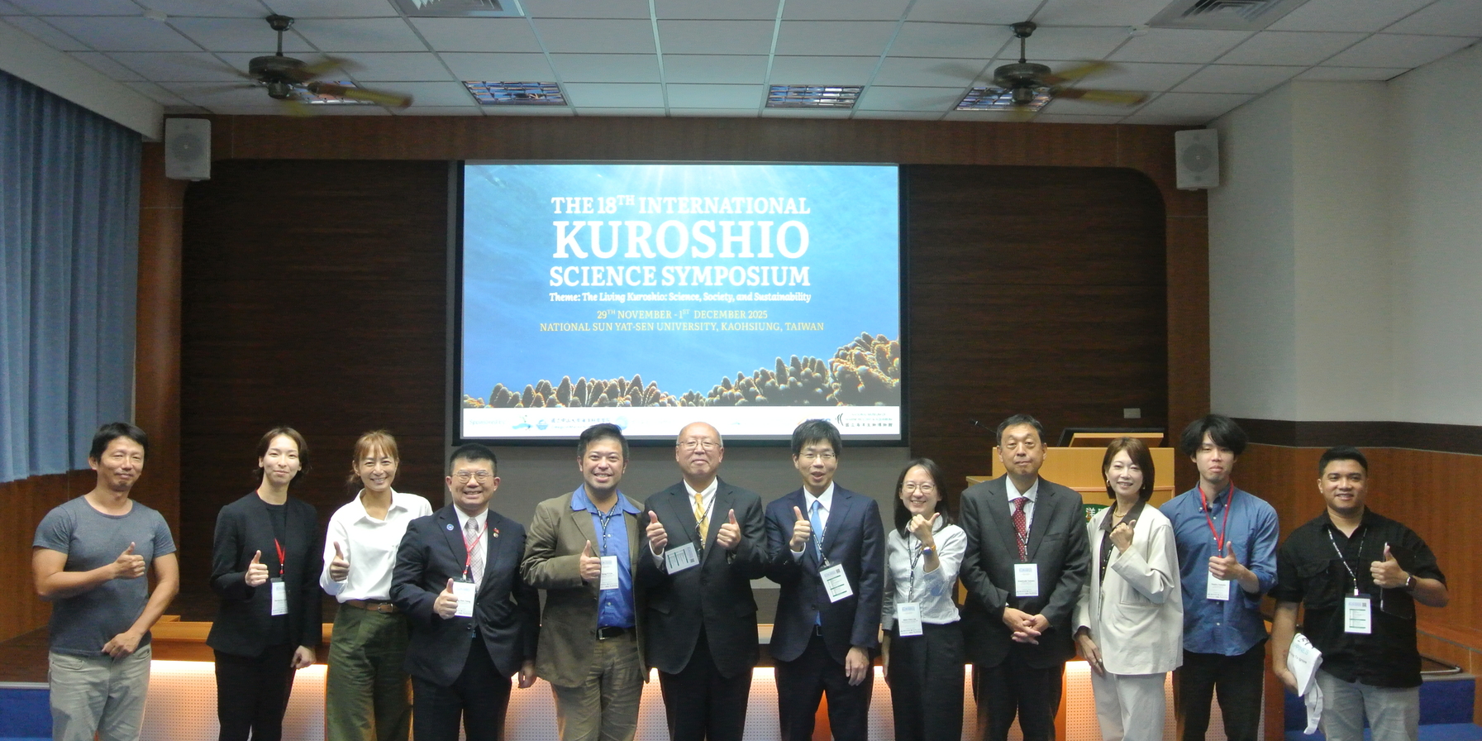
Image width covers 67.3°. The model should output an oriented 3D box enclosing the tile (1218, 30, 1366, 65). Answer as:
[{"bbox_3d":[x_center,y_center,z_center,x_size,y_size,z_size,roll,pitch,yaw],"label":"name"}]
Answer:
[{"bbox_3d":[2.880,-1.696,5.851,0.600,0.018,0.600,0,-1,-2],"label":"tile"}]

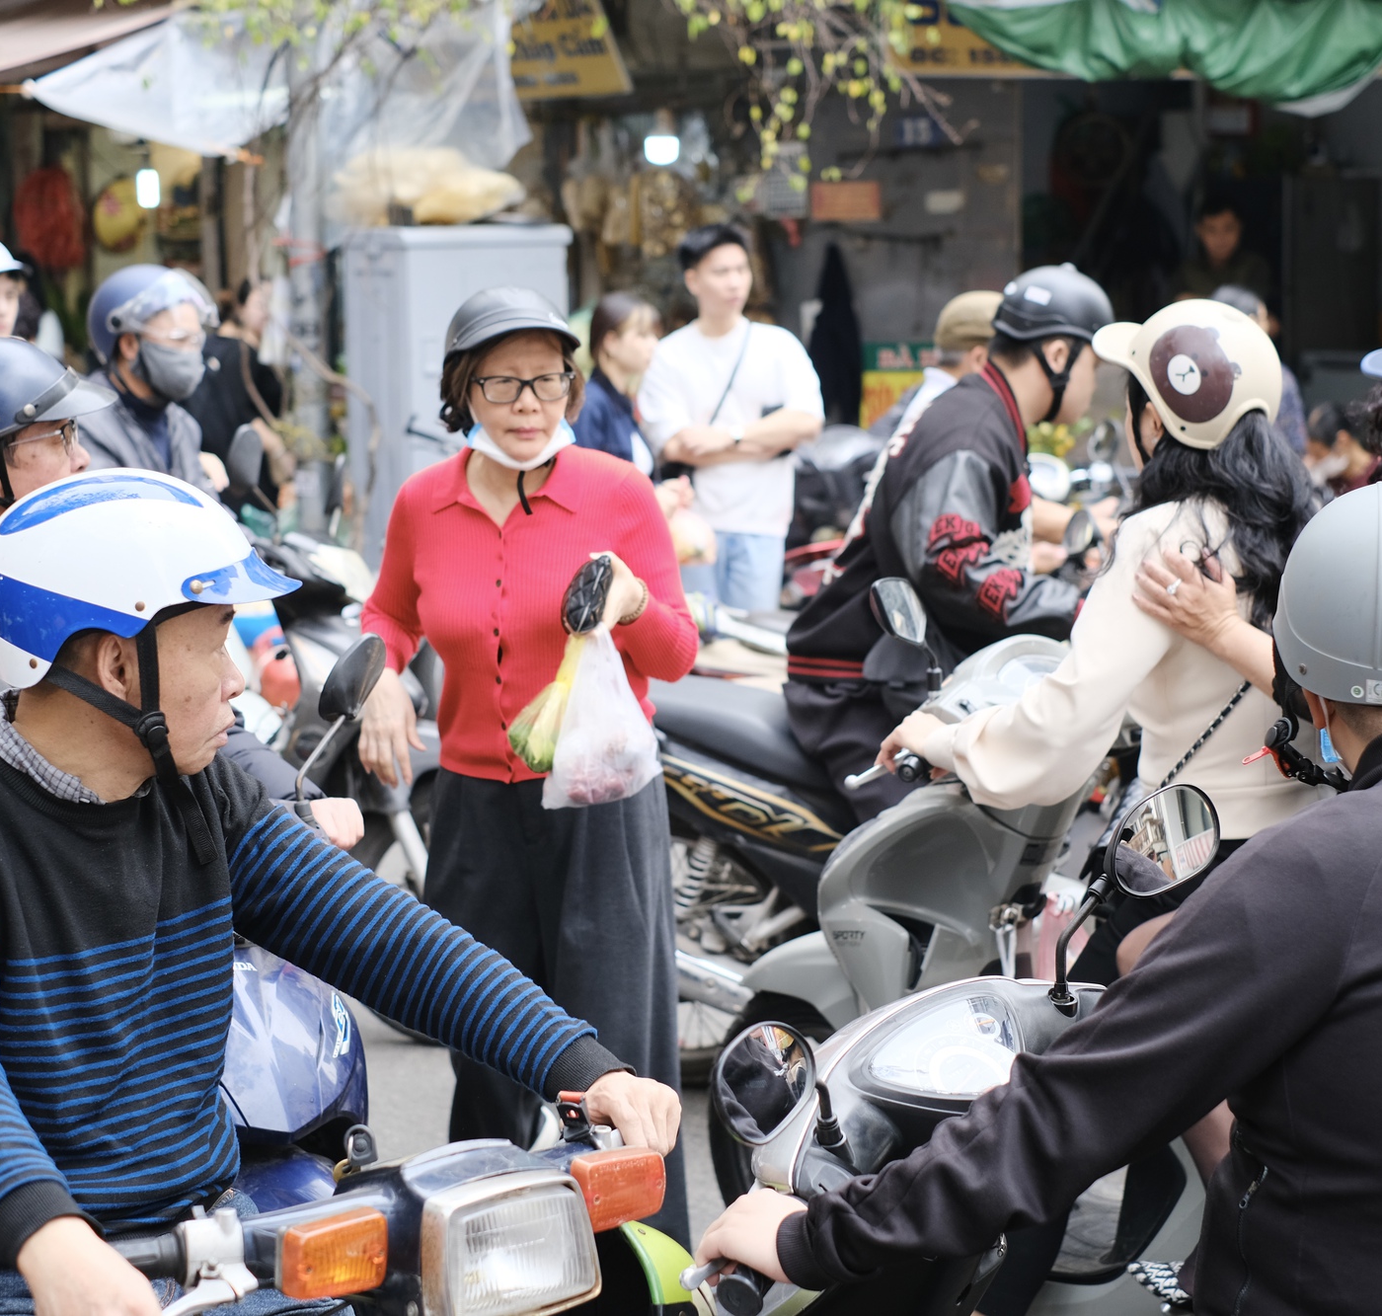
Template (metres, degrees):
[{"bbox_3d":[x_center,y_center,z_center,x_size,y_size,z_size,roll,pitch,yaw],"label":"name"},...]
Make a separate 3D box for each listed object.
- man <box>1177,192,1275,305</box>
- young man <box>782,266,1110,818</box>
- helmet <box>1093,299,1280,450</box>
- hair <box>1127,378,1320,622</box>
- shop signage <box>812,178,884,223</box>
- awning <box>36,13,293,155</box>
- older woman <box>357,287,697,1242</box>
[{"bbox_3d":[1.964,-0.874,10.793,0.470,1.660,0.310,0,6,3],"label":"man"},{"bbox_3d":[0.565,-0.037,6.247,0.720,1.550,0.520,-4,8,-28],"label":"young man"},{"bbox_3d":[0.759,-0.425,4.380,0.225,0.225,0.300,-6,9,-43],"label":"helmet"},{"bbox_3d":[0.792,-0.232,4.330,0.250,0.370,0.210,-6,8,-40],"label":"hair"},{"bbox_3d":[0.619,-1.807,11.500,0.280,0.170,0.030,0,7,0],"label":"shop signage"},{"bbox_3d":[-1.641,-1.777,9.000,0.880,0.450,0.700,0,6,5],"label":"awning"},{"bbox_3d":[-0.252,0.223,4.466,0.520,1.570,0.380,1,8,12],"label":"older woman"}]

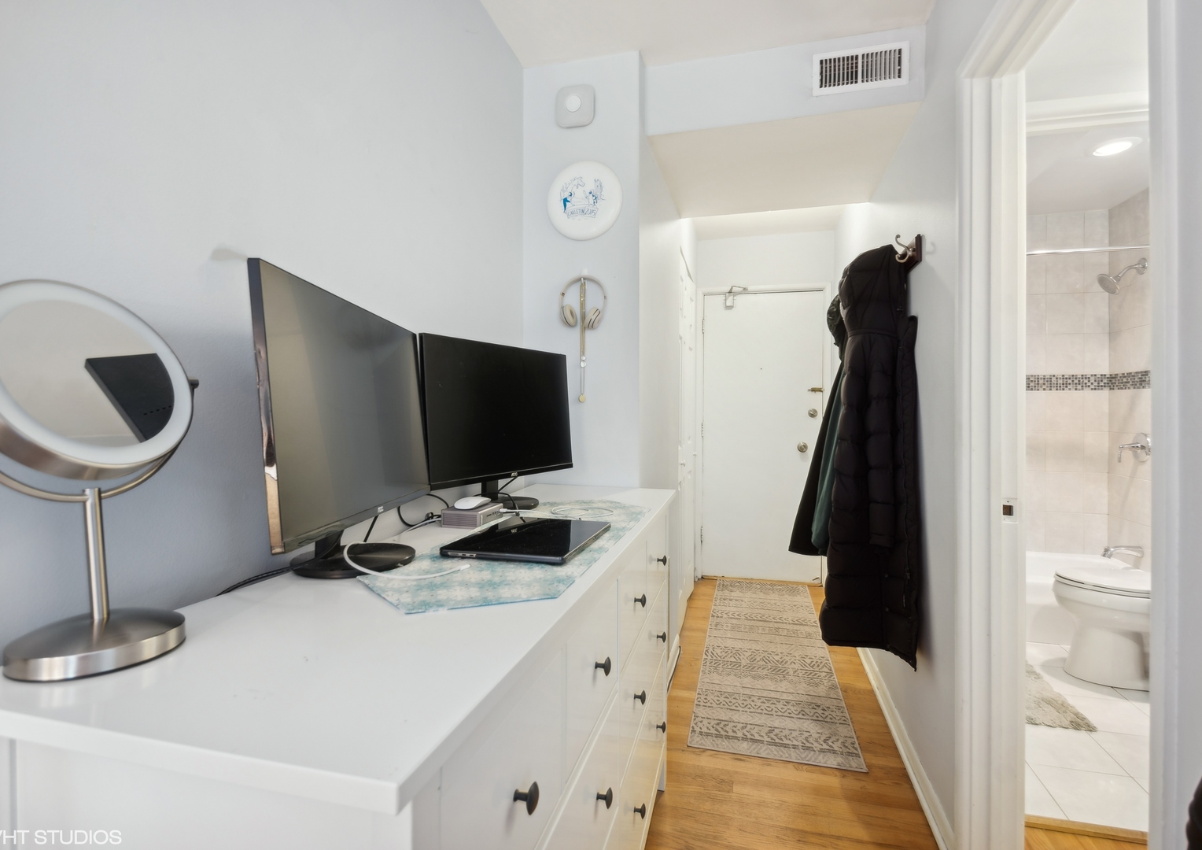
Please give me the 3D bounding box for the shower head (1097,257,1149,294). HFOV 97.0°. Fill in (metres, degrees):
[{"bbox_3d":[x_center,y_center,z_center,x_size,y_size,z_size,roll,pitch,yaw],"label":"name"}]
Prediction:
[{"bbox_3d":[3.024,-0.887,3.095,0.210,0.190,0.100,0,1,15],"label":"shower head"}]

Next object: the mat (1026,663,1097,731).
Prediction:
[{"bbox_3d":[1.731,1.145,2.461,0.540,0.025,0.800,0,1,15],"label":"mat"}]

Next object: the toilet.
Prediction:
[{"bbox_3d":[2.607,0.774,2.519,0.720,0.760,0.420,0,1,15],"label":"toilet"}]

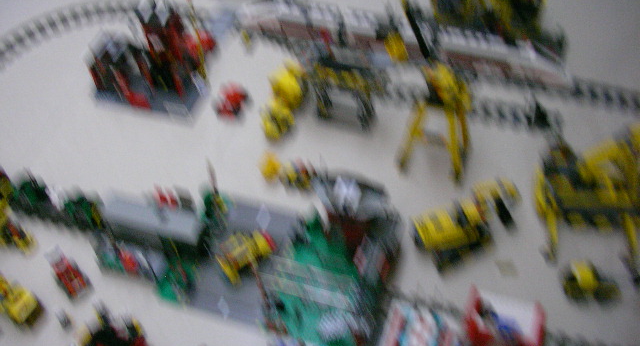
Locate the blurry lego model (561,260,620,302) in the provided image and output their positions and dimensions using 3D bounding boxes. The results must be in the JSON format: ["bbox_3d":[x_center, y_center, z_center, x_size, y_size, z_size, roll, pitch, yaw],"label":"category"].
[{"bbox_3d":[0.480,0.195,1.212,0.084,0.044,0.049,0,55,6],"label":"blurry lego model"}]

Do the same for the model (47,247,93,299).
[{"bbox_3d":[-0.485,0.193,1.331,0.046,0.032,0.096,-31,56,-20],"label":"model"}]

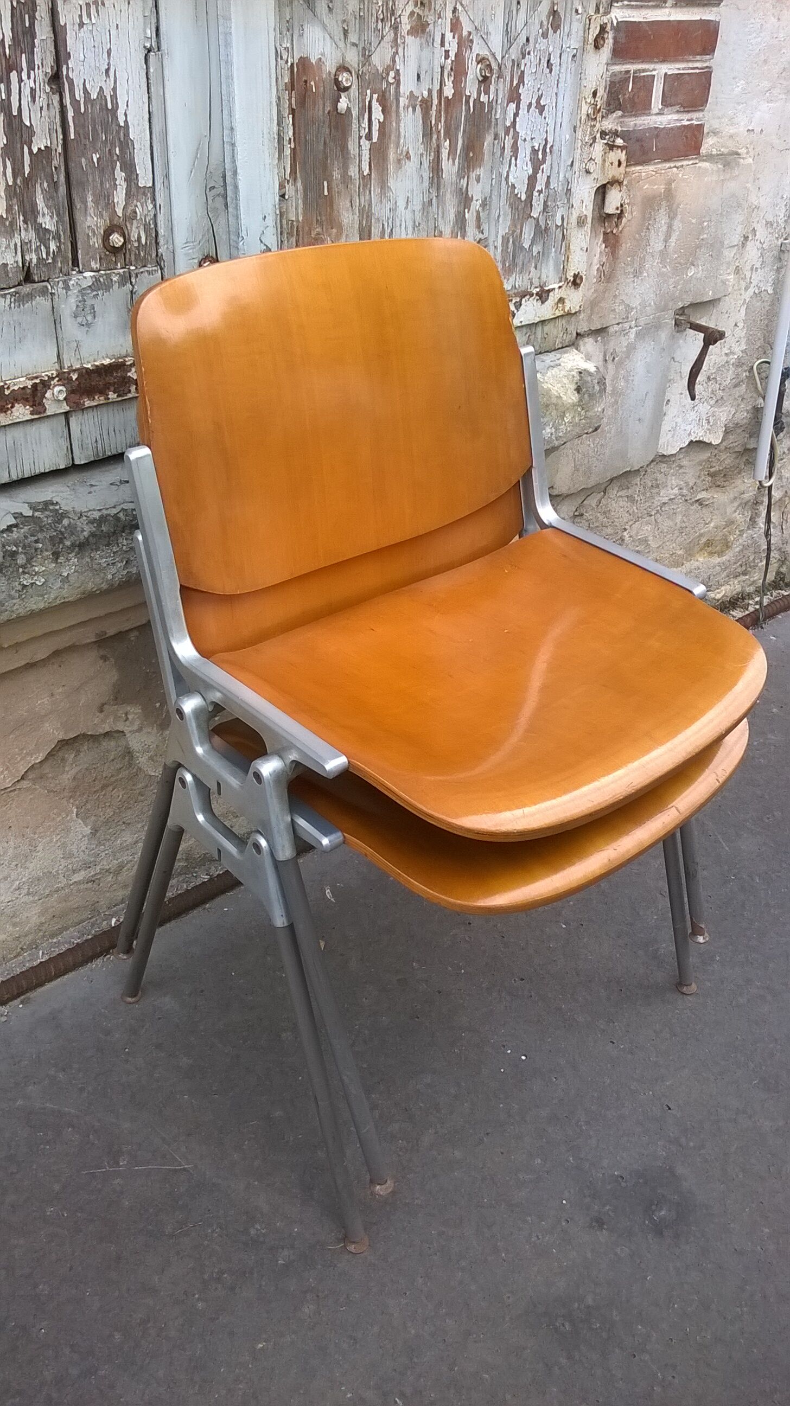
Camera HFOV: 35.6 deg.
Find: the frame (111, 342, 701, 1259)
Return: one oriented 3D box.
[{"bbox_3d":[0.024,0.039,1.264,0.536,0.697,0.453,-24,38,-37],"label":"frame"}]

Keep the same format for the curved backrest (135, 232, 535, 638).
[{"bbox_3d":[-0.052,-0.270,1.184,0.450,0.318,0.085,-24,25,-37],"label":"curved backrest"}]

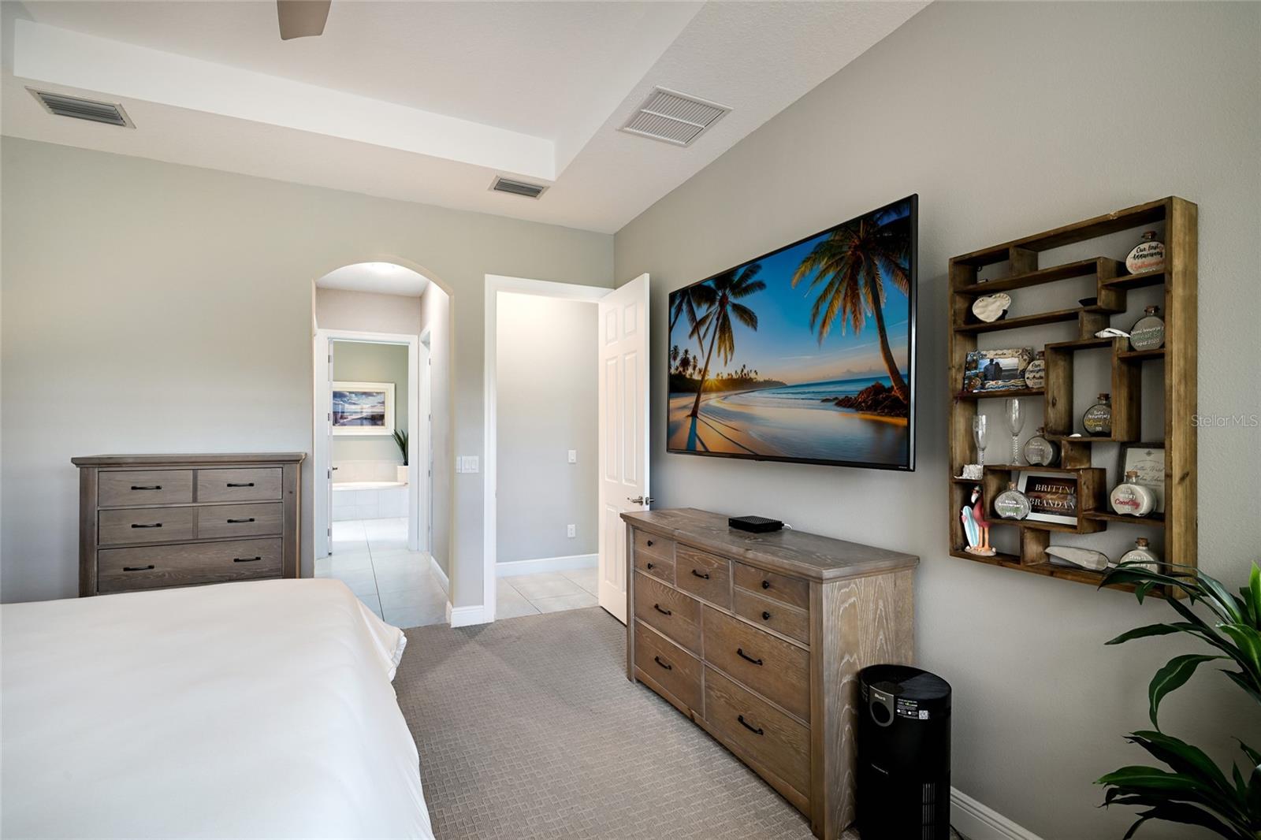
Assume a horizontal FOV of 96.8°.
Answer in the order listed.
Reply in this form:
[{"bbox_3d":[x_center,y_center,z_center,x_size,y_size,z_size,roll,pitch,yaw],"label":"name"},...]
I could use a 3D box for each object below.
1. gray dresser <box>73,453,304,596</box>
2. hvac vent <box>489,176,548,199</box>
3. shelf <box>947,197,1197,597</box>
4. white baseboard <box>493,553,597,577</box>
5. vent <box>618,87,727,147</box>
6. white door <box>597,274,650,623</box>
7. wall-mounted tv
[{"bbox_3d":[-2.426,0.843,3.183,0.975,1.278,0.475,0,-1,-26],"label":"gray dresser"},{"bbox_3d":[-0.740,-1.528,3.717,0.349,0.020,0.242,0,-1,-26],"label":"hvac vent"},{"bbox_3d":[1.272,-0.053,1.672,0.123,0.991,0.584,0,-1,-26],"label":"shelf"},{"bbox_3d":[-0.795,1.448,5.586,1.160,0.130,0.016,0,-1,-26],"label":"white baseboard"},{"bbox_3d":[0.218,-1.537,2.883,0.440,0.020,0.429,0,-1,-26],"label":"vent"},{"bbox_3d":[-0.064,0.262,4.207,0.040,2.445,0.815,0,-1,-26],"label":"white door"},{"bbox_3d":[0.668,-0.318,2.915,0.050,1.041,1.810,0,-1,-26],"label":"wall-mounted tv"}]

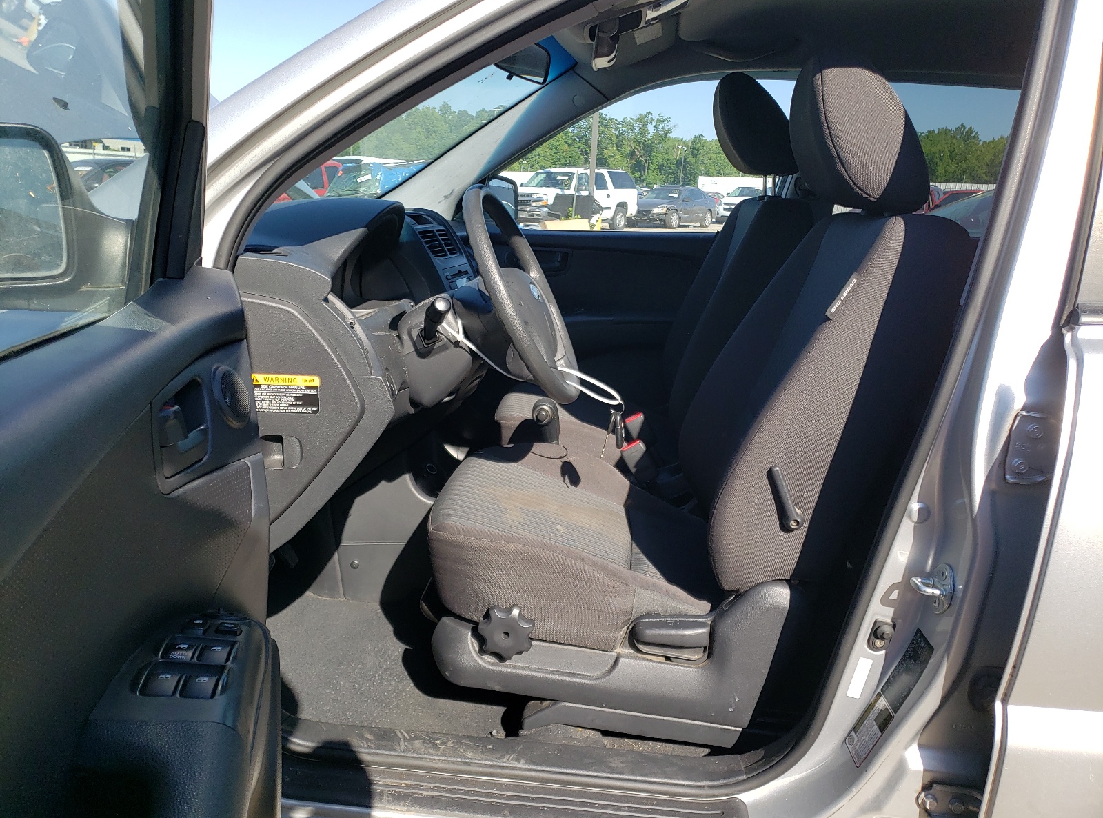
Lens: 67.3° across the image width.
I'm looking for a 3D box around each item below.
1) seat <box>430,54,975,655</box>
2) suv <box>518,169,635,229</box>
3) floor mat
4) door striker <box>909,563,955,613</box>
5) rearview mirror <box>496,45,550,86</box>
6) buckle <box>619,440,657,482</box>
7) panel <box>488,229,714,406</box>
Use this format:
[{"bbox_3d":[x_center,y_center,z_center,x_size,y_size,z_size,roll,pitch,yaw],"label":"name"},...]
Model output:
[{"bbox_3d":[0.223,-0.072,1.355,0.760,0.930,0.510,4,15,6],"label":"seat"},{"bbox_3d":[0.610,-6.400,25.100,2.000,1.900,5.050,13,18,35],"label":"suv"},{"bbox_3d":[-0.297,0.432,1.496,0.570,0.025,0.460,4,15,6],"label":"floor mat"},{"bbox_3d":[0.439,0.206,0.953,0.043,0.058,0.045,0,15,-7],"label":"door striker"},{"bbox_3d":[-0.082,-0.678,1.587,0.045,0.070,0.240,20,22,28],"label":"rearview mirror"},{"bbox_3d":[0.179,0.108,1.673,0.042,0.082,0.026,-23,11,12],"label":"buckle"},{"bbox_3d":[0.126,-0.203,2.426,0.950,0.610,0.100,4,15,6],"label":"panel"}]

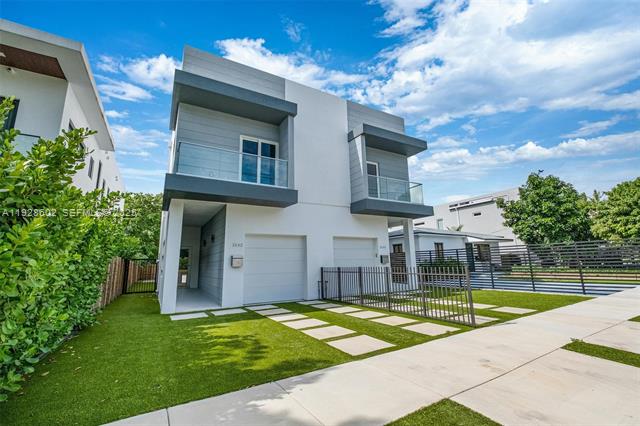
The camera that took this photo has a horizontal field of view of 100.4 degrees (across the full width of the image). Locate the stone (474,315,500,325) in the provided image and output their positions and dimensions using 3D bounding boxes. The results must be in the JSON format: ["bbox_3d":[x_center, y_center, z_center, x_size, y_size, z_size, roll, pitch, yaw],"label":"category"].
[{"bbox_3d":[3.539,2.456,6.108,0.832,0.050,0.796,5,-13,-29],"label":"stone"}]

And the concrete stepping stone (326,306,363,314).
[{"bbox_3d":[0.729,2.876,7.864,0.832,0.050,0.796,5,-13,-29],"label":"concrete stepping stone"}]

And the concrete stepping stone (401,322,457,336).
[{"bbox_3d":[2.219,2.343,5.343,0.832,0.050,0.796,5,-13,-29],"label":"concrete stepping stone"}]

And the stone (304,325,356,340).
[{"bbox_3d":[0.153,2.397,5.331,0.832,0.050,0.796,5,-13,-29],"label":"stone"}]

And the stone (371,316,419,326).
[{"bbox_3d":[1.716,2.526,6.210,0.832,0.050,0.796,5,-13,-29],"label":"stone"}]

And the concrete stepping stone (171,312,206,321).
[{"bbox_3d":[-3.693,2.927,7.504,0.884,0.050,0.845,5,-13,-29],"label":"concrete stepping stone"}]

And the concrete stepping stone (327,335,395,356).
[{"bbox_3d":[0.664,2.209,4.436,0.832,0.050,0.796,5,-13,-29],"label":"concrete stepping stone"}]

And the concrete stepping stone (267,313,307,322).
[{"bbox_3d":[-0.849,2.749,6.992,0.832,0.050,0.796,5,-13,-29],"label":"concrete stepping stone"}]

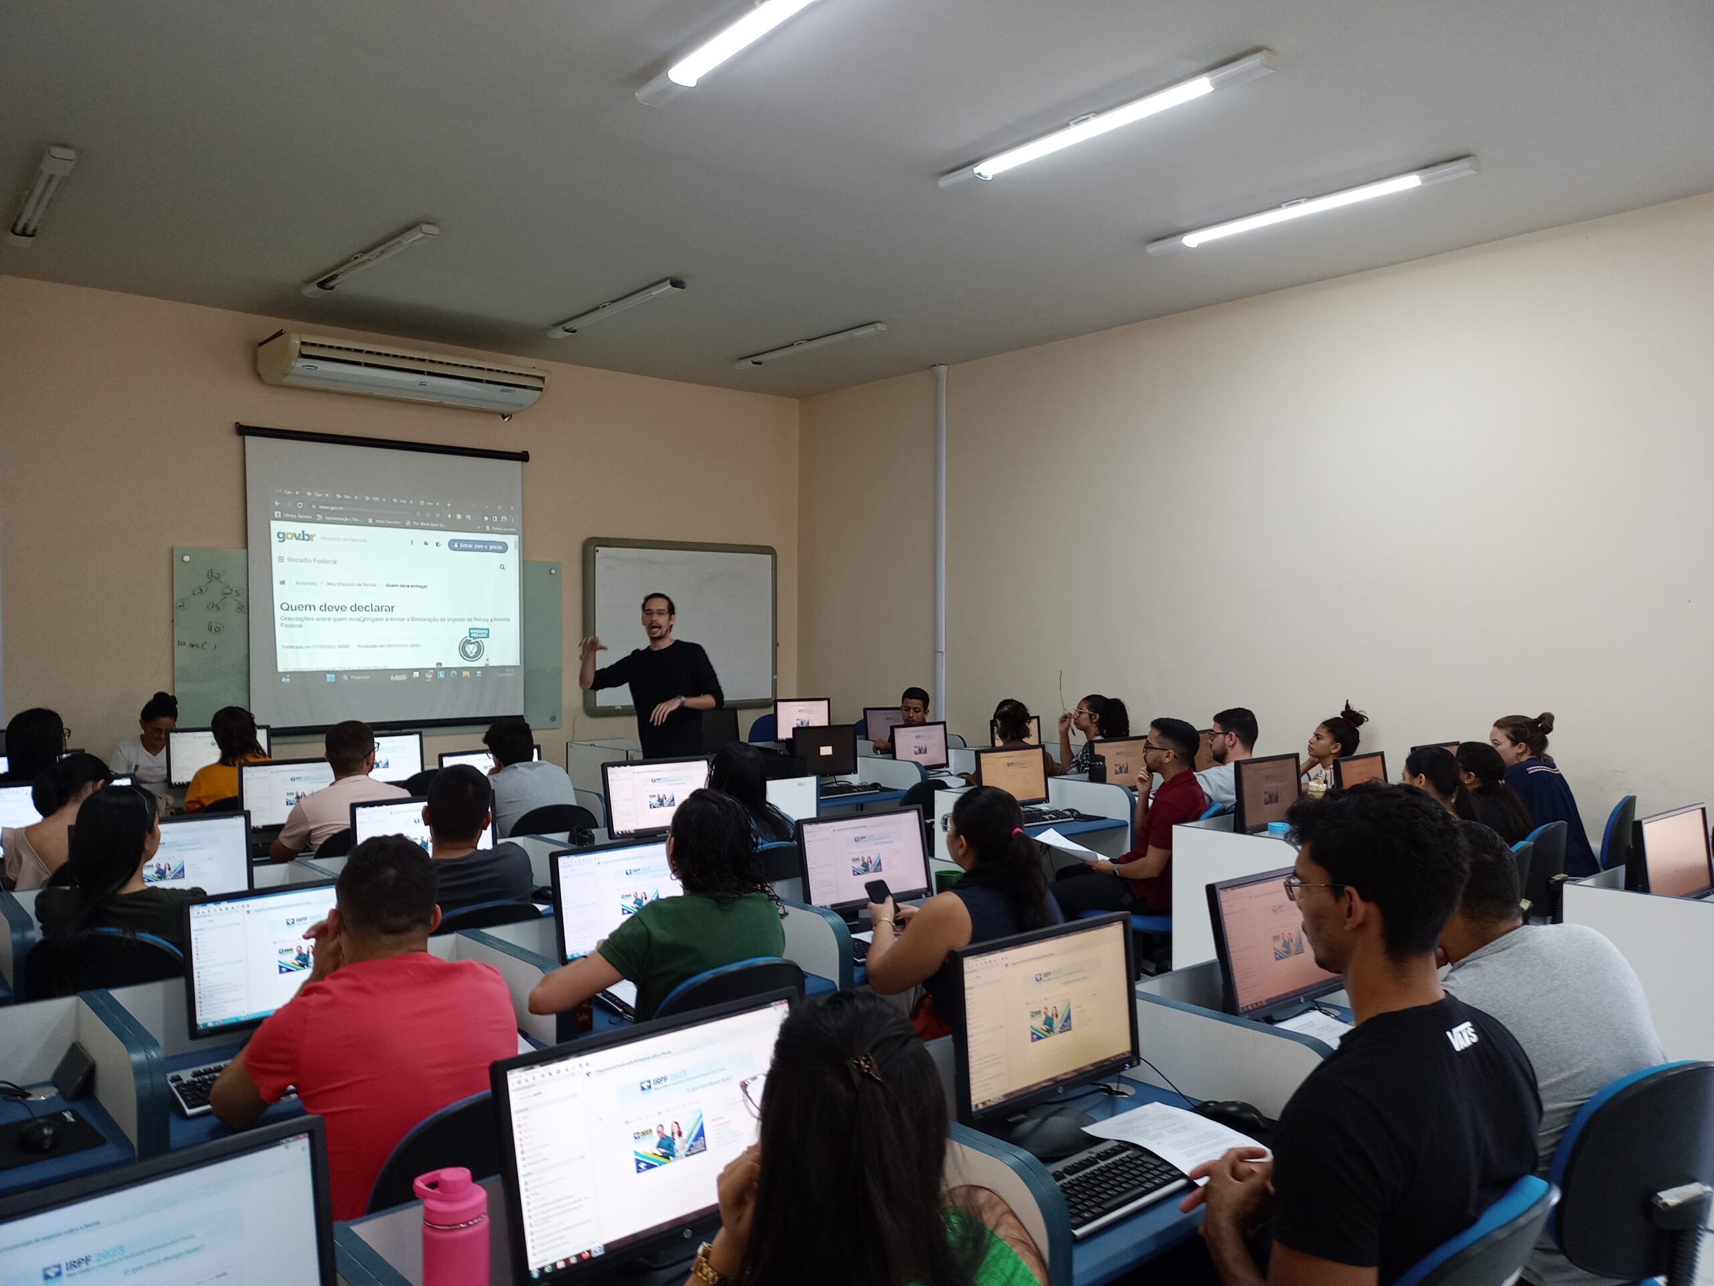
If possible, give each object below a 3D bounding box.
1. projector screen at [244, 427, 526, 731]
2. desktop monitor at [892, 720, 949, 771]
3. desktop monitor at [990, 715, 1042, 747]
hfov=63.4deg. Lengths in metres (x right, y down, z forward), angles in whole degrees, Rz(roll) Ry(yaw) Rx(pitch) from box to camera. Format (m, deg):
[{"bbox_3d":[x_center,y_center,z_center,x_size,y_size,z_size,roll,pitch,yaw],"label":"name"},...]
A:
[{"bbox_3d":[-3.006,-0.378,8.983,1.880,1.890,0.080,0,0,-40],"label":"projector screen"},{"bbox_3d":[0.347,0.617,7.782,0.450,0.325,0.165,0,1,-44],"label":"desktop monitor"},{"bbox_3d":[0.894,0.597,7.775,0.443,0.345,0.180,-1,1,-44],"label":"desktop monitor"}]

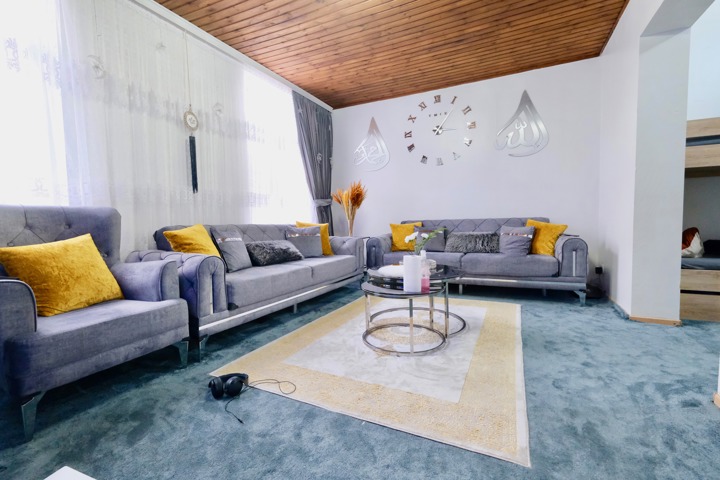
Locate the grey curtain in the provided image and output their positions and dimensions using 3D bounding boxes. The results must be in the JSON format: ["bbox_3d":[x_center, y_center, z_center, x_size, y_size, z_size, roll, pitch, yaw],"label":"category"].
[{"bbox_3d":[-0.665,-0.736,4.556,0.138,2.600,1.004,1,3,28],"label":"grey curtain"}]

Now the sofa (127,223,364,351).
[{"bbox_3d":[-0.888,0.239,3.167,0.899,0.838,2.349,1,3,28],"label":"sofa"}]

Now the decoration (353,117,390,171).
[{"bbox_3d":[0.167,-1.457,4.569,0.631,0.816,0.020,1,3,28],"label":"decoration"}]

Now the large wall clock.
[{"bbox_3d":[1.091,-1.532,4.197,1.020,0.996,0.030,1,3,28],"label":"large wall clock"}]

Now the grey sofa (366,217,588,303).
[{"bbox_3d":[1.297,0.177,3.671,2.284,0.838,0.875,1,3,28],"label":"grey sofa"}]

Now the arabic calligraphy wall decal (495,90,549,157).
[{"bbox_3d":[2.022,-1.460,3.772,0.606,0.823,0.020,1,3,28],"label":"arabic calligraphy wall decal"}]

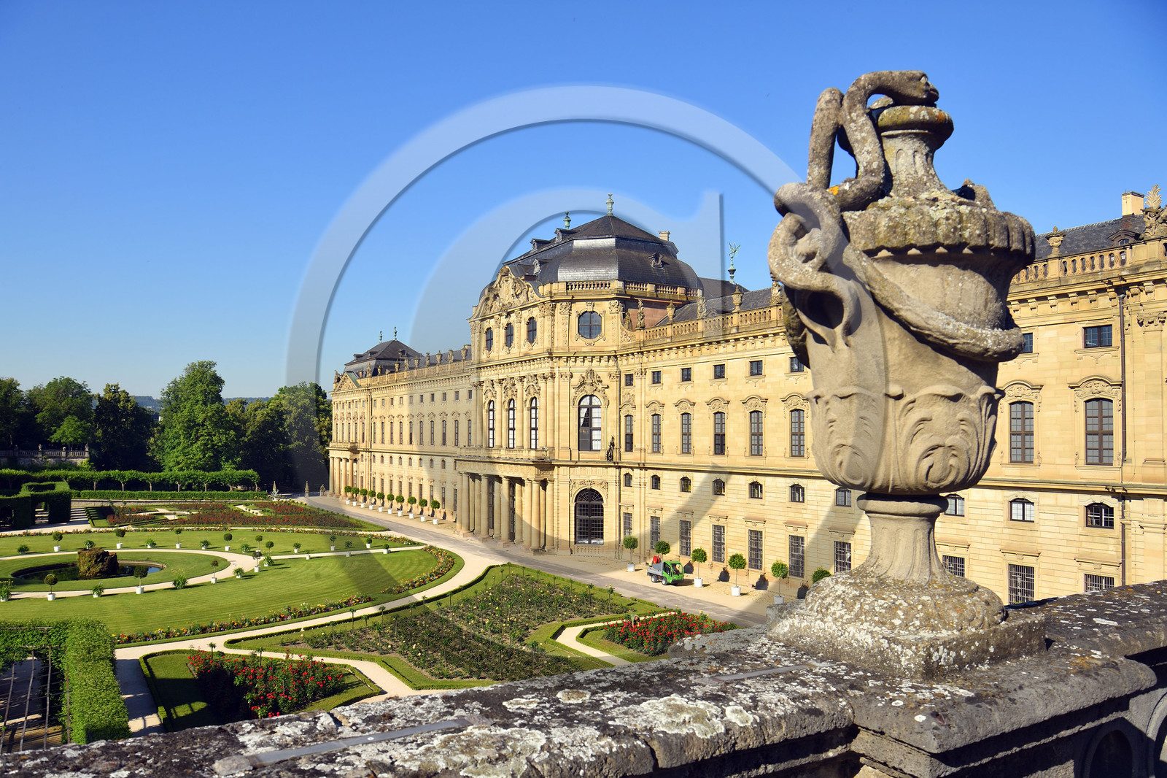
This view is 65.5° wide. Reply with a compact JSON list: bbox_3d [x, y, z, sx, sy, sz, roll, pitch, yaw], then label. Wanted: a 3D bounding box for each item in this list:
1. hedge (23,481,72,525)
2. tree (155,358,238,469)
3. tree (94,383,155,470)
[{"bbox_3d":[-71.520,15.050,120.920,5.200,3.860,24.000,3,-4,-30],"label":"hedge"},{"bbox_3d":[-76.970,7.410,179.020,15.400,25.710,14.940,2,-4,-23],"label":"tree"},{"bbox_3d":[-89.730,9.410,176.250,10.920,21.000,10.590,3,-4,-27],"label":"tree"}]

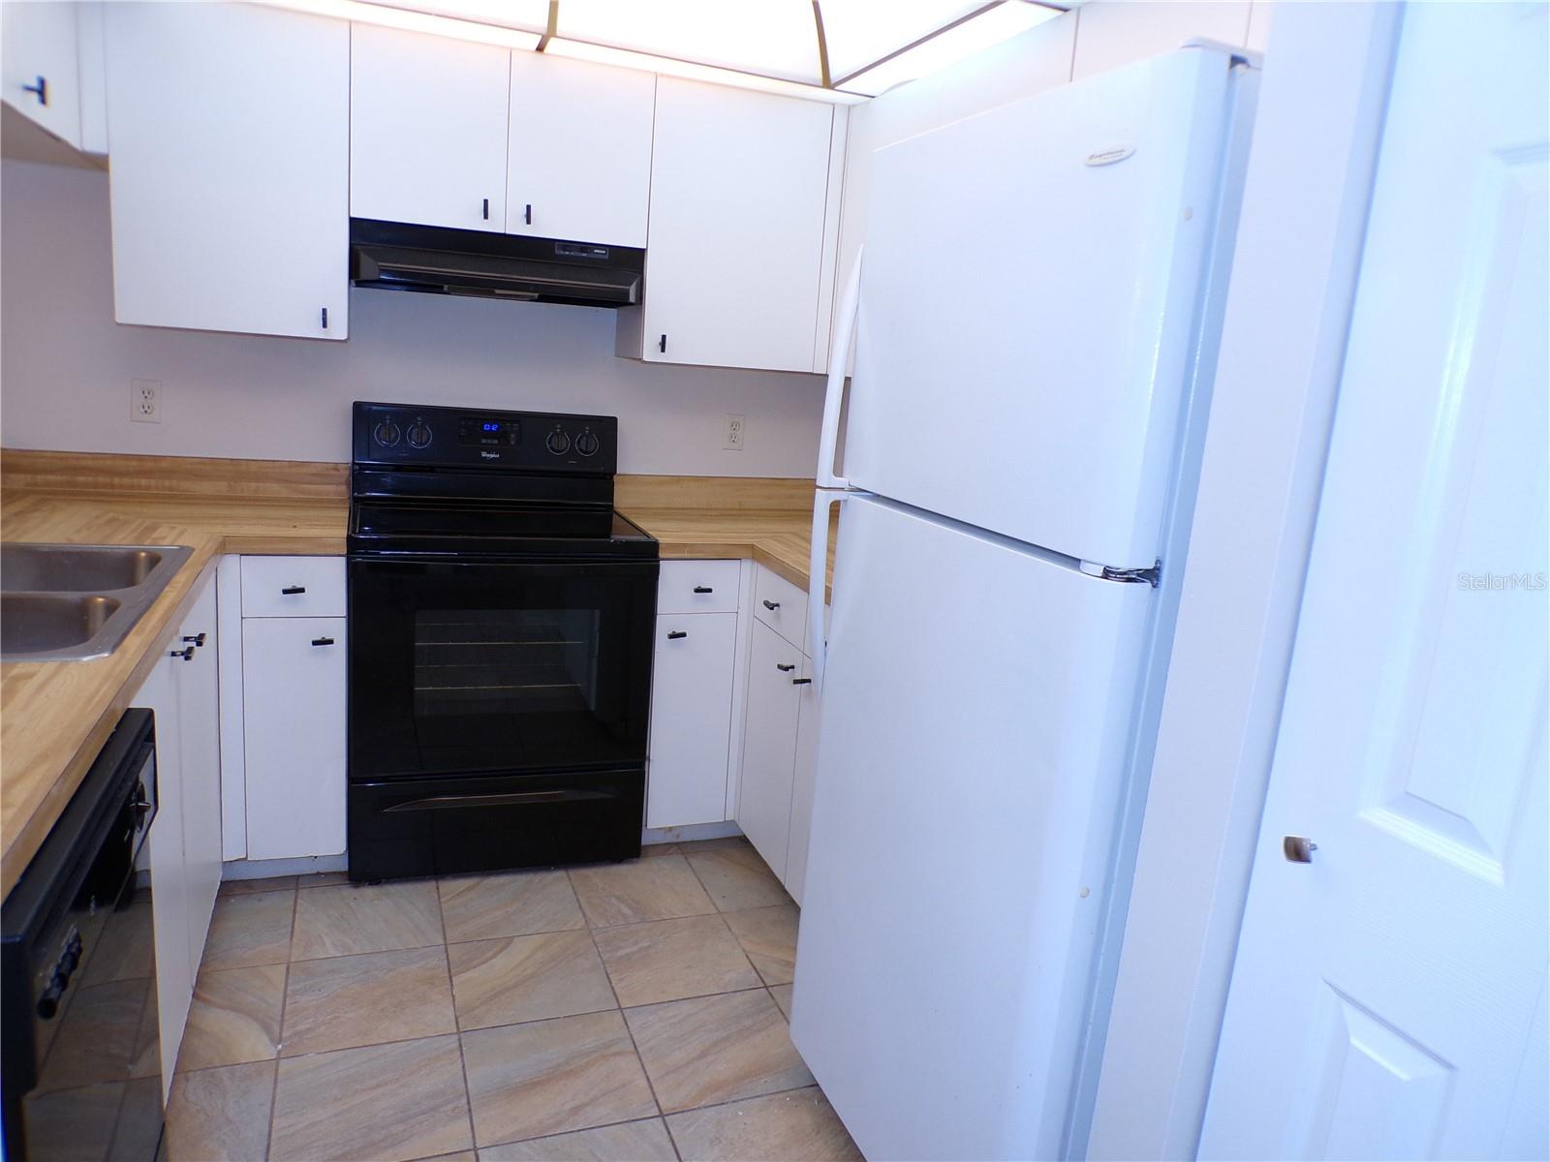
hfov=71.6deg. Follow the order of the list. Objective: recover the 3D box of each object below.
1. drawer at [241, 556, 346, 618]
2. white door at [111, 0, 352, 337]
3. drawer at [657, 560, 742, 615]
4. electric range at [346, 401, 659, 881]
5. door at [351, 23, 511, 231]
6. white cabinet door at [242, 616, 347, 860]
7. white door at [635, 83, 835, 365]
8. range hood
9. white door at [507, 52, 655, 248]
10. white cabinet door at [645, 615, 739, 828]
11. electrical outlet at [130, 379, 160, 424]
[{"bbox_3d":[-1.221,-0.027,2.768,0.233,0.149,0.420,0,12,-20],"label":"drawer"},{"bbox_3d":[-1.305,-0.989,2.599,0.519,0.755,0.030,0,12,-21],"label":"white door"},{"bbox_3d":[-0.272,-0.025,3.121,0.229,0.149,0.420,0,12,-20],"label":"drawer"},{"bbox_3d":[-0.787,0.141,3.031,0.758,1.200,0.668,0,12,-20],"label":"electric range"},{"bbox_3d":[-0.868,-1.136,2.715,0.379,0.452,0.040,0,12,-20],"label":"door"},{"bbox_3d":[-1.172,0.391,2.635,0.225,0.622,0.040,0,13,-21],"label":"white cabinet door"},{"bbox_3d":[-0.102,-0.986,3.035,0.520,0.756,0.040,0,12,-20],"label":"white door"},{"bbox_3d":[-0.751,-0.860,2.939,0.757,0.157,0.460,0,12,-20],"label":"range hood"},{"bbox_3d":[-0.512,-1.135,2.848,0.381,0.452,0.040,0,12,-20],"label":"white door"},{"bbox_3d":[-0.231,0.391,2.998,0.224,0.622,0.040,0,13,-21],"label":"white cabinet door"},{"bbox_3d":[-1.705,-0.486,2.915,0.070,0.113,0.010,0,12,-20],"label":"electrical outlet"}]

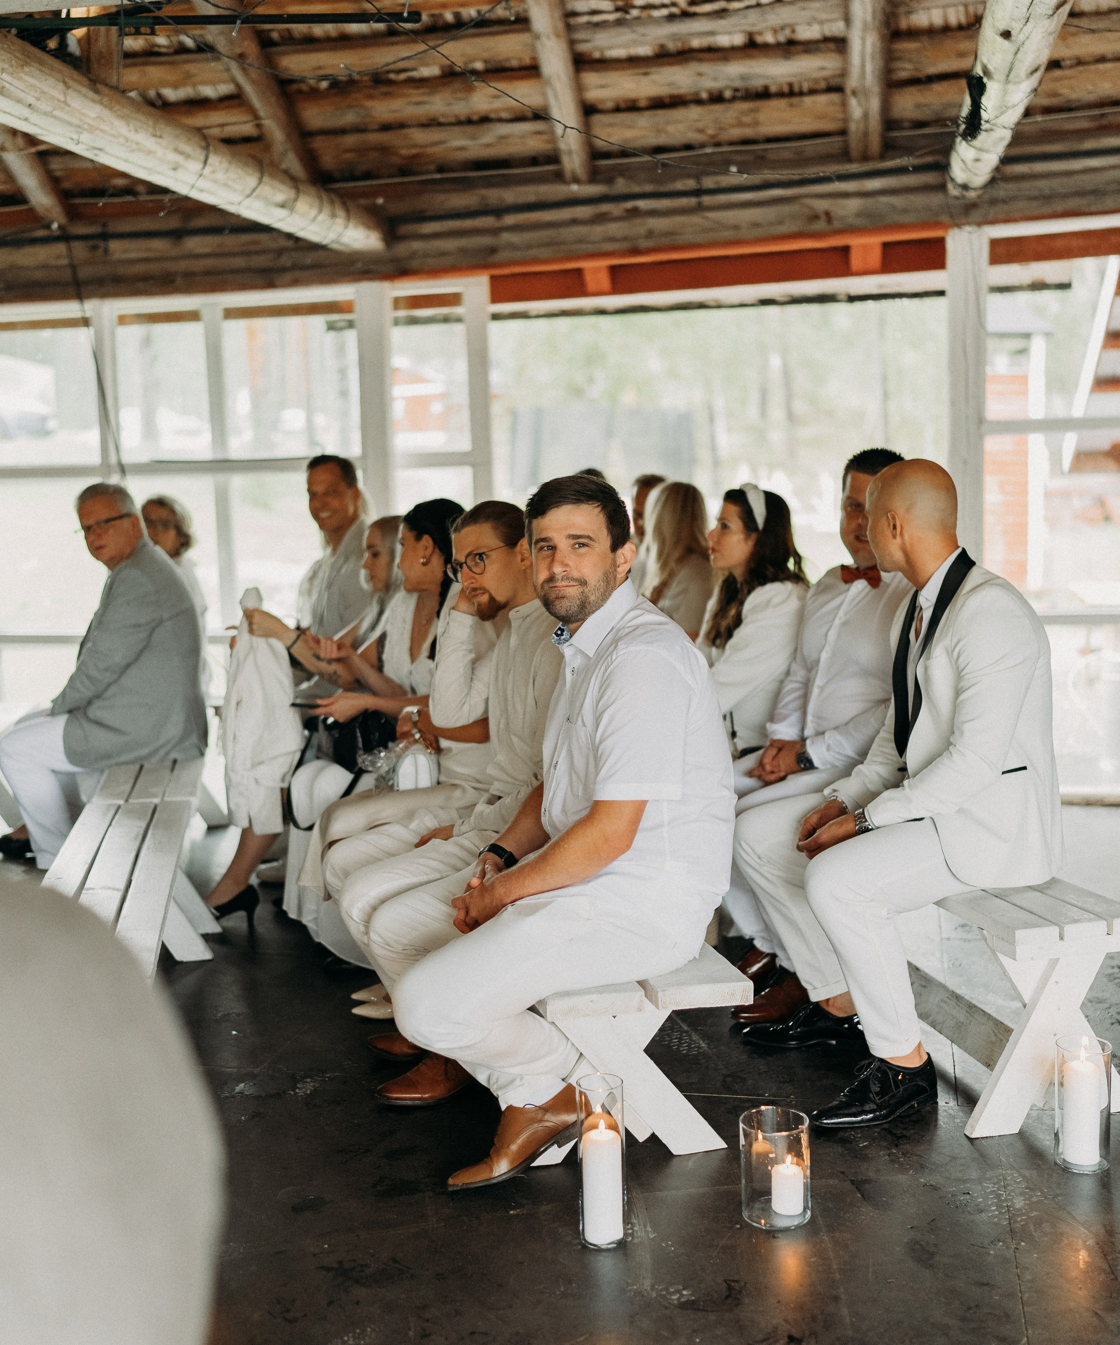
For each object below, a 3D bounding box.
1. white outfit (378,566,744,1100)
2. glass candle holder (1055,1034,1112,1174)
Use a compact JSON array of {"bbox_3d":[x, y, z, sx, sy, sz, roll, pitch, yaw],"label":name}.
[{"bbox_3d":[-0.010,0.312,3.102,0.721,0.953,0.520,-4,7,-13],"label":"white outfit"},{"bbox_3d":[0.914,0.753,2.851,0.098,0.215,0.098,-2,7,0],"label":"glass candle holder"}]

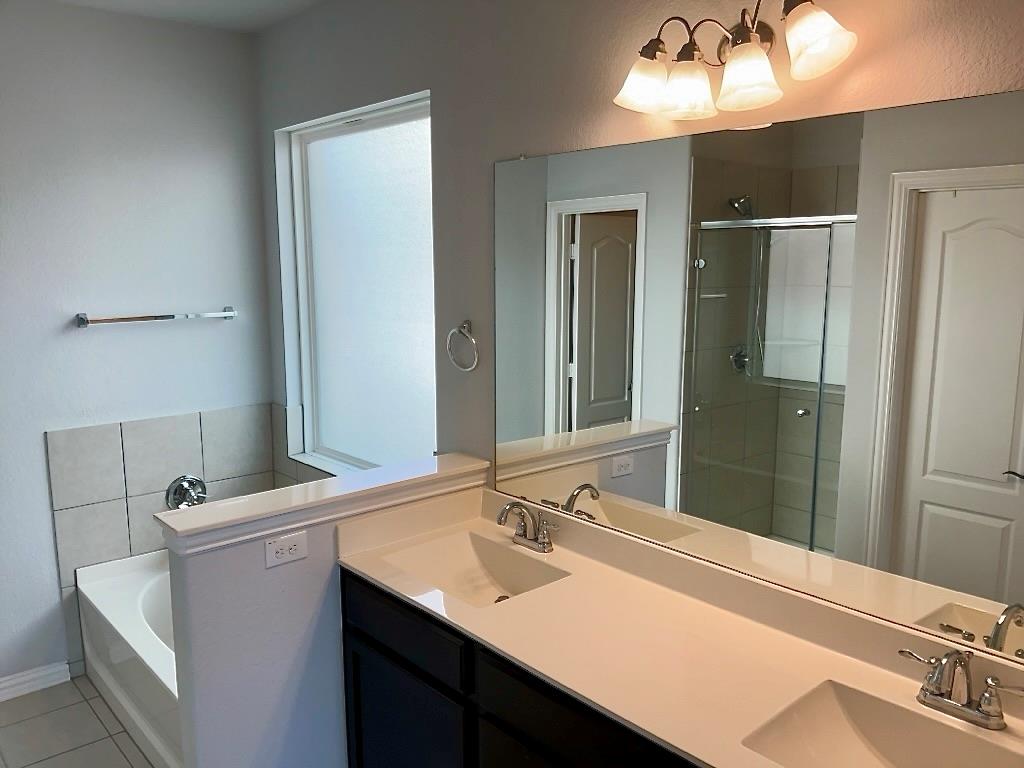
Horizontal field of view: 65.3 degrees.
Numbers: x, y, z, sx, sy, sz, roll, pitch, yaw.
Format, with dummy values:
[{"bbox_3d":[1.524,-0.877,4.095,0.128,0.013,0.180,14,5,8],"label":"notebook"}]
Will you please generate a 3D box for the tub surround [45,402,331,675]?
[{"bbox_3d":[-1.040,0.776,3.127,0.985,1.094,1.524,-8,12,-41],"label":"tub surround"}]

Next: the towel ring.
[{"bbox_3d":[-0.167,-0.129,2.694,0.060,0.168,0.165,-8,12,-41],"label":"towel ring"}]

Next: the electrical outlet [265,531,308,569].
[{"bbox_3d":[-0.632,0.469,2.252,0.128,0.079,0.012,-8,12,-41],"label":"electrical outlet"}]

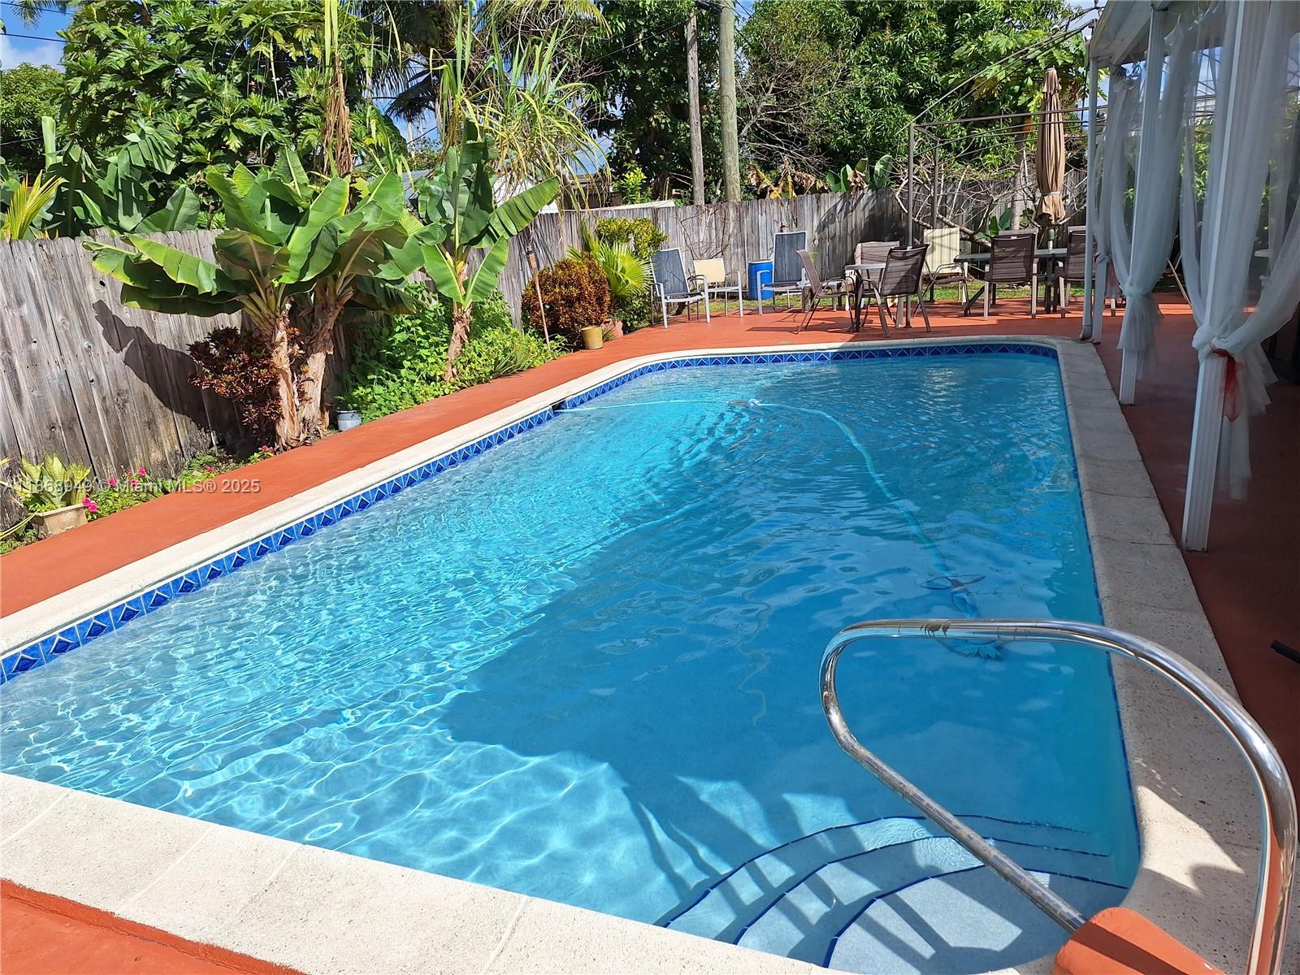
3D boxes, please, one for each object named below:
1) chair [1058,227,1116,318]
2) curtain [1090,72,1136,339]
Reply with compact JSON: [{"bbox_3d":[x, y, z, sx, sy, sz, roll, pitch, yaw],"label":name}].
[{"bbox_3d":[4.606,-2.291,9.052,0.580,0.920,0.700,4,19,30],"label":"chair"},{"bbox_3d":[3.777,-2.241,7.039,0.350,2.100,0.330,2,18,23],"label":"curtain"}]

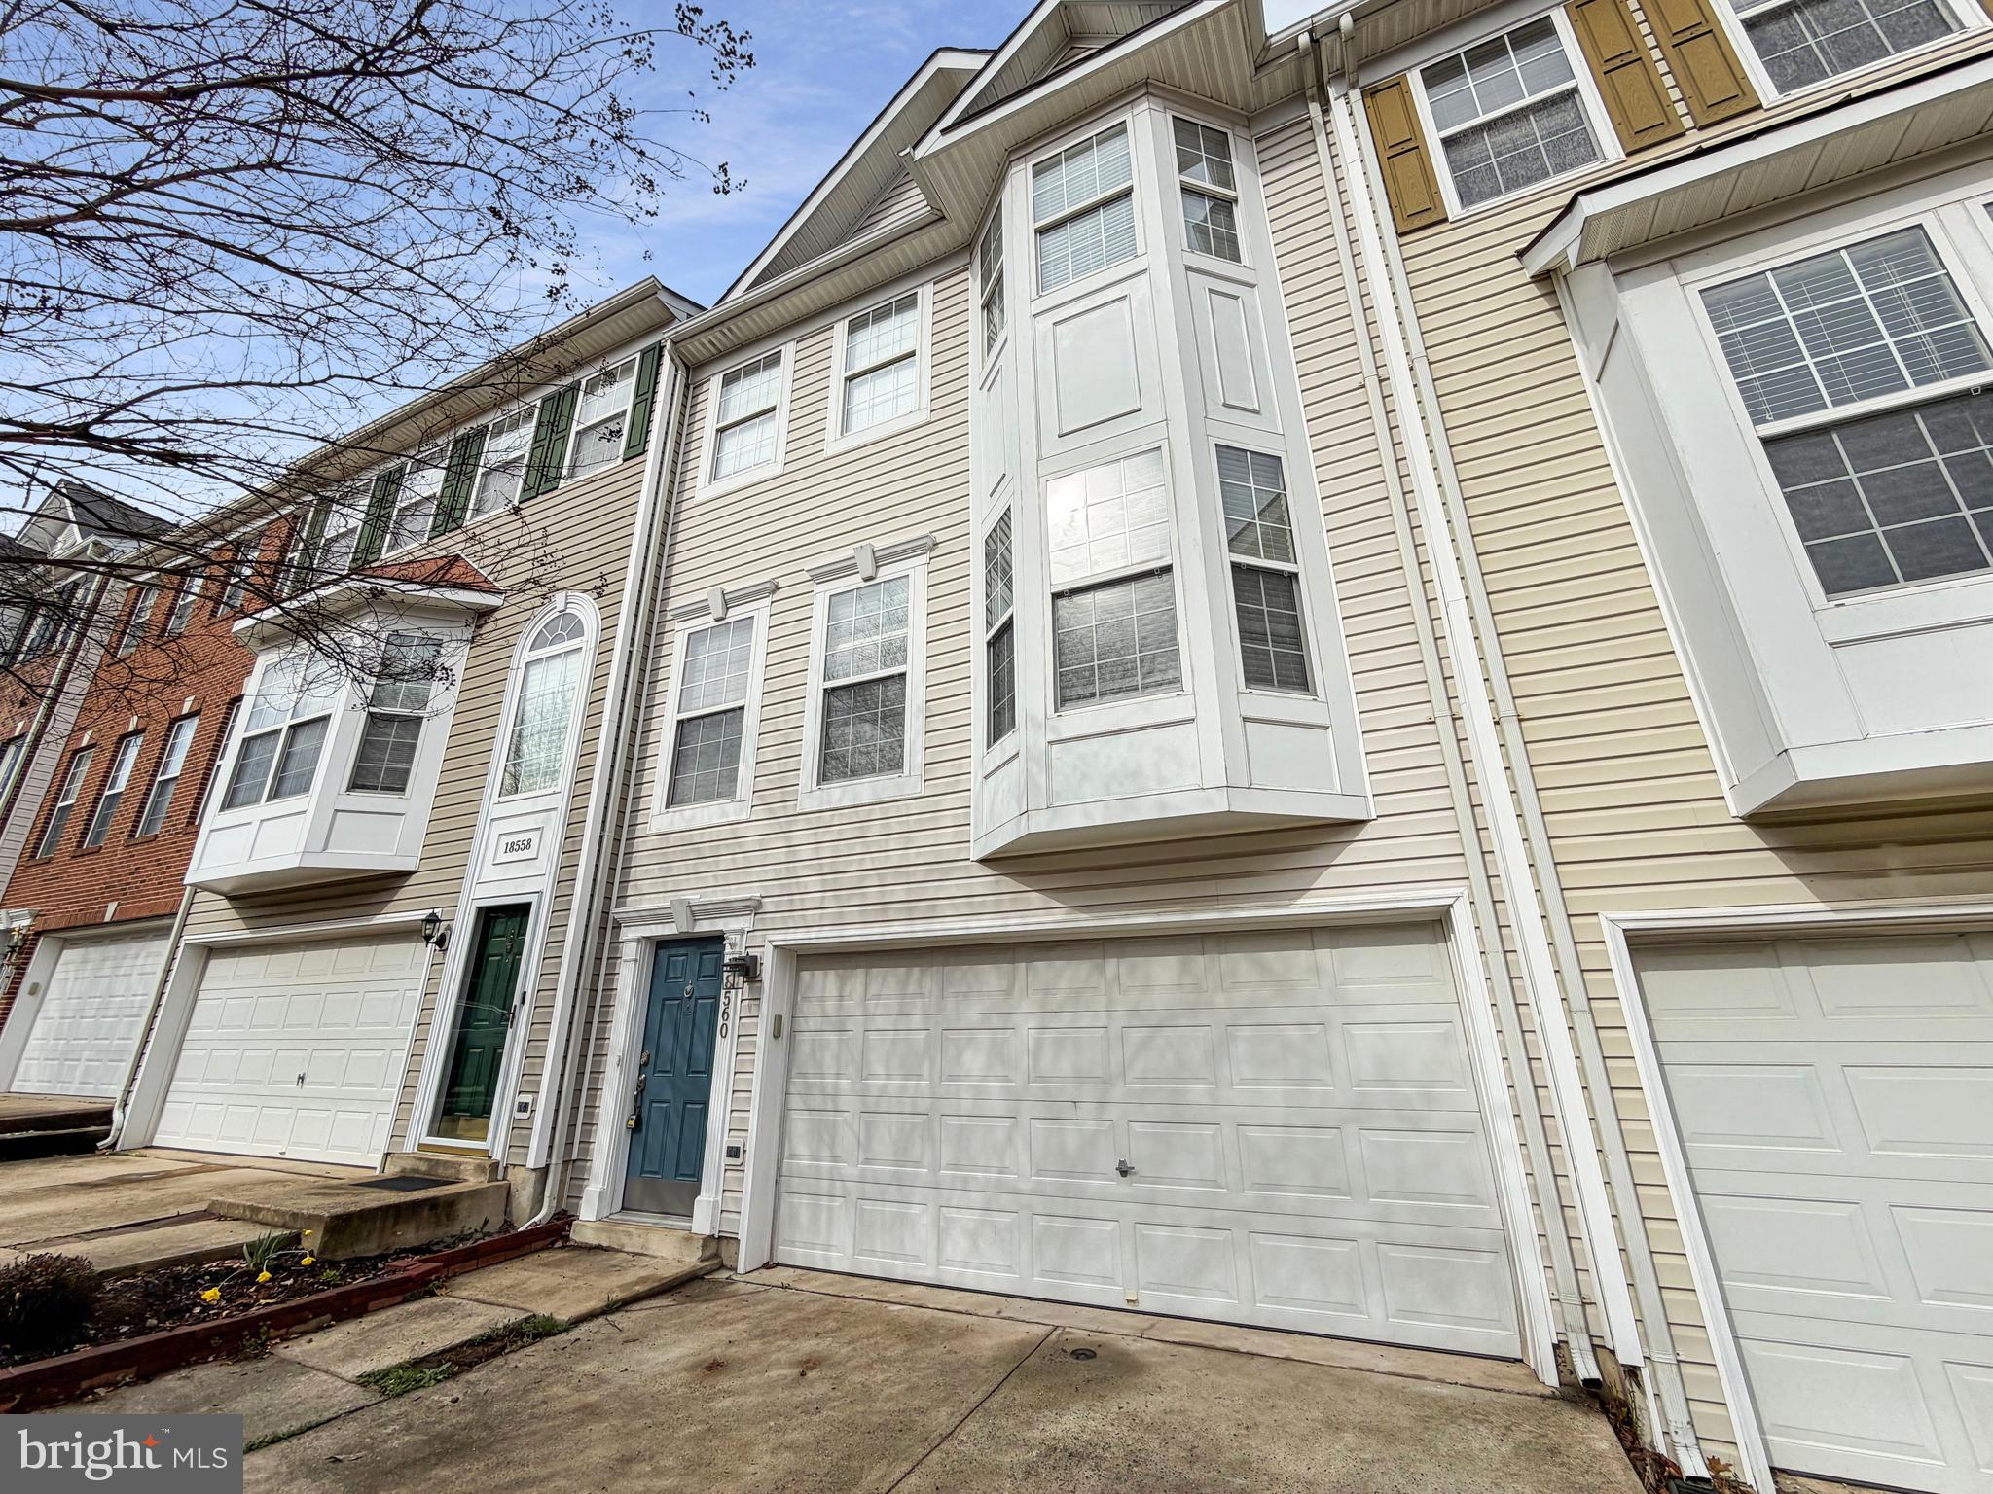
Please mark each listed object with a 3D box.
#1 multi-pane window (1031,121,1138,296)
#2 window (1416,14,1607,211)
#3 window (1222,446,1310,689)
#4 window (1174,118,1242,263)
[{"bbox_3d":[0.665,-4.131,6.167,0.767,1.397,0.080,-9,-21,23],"label":"multi-pane window"},{"bbox_3d":[3.418,-4.273,5.417,0.810,1.420,0.100,-9,-22,23],"label":"window"},{"bbox_3d":[1.659,-1.140,5.018,0.483,1.712,0.080,6,-21,-19],"label":"window"},{"bbox_3d":[1.595,-4.245,6.153,0.530,1.430,0.080,5,-20,-17],"label":"window"}]

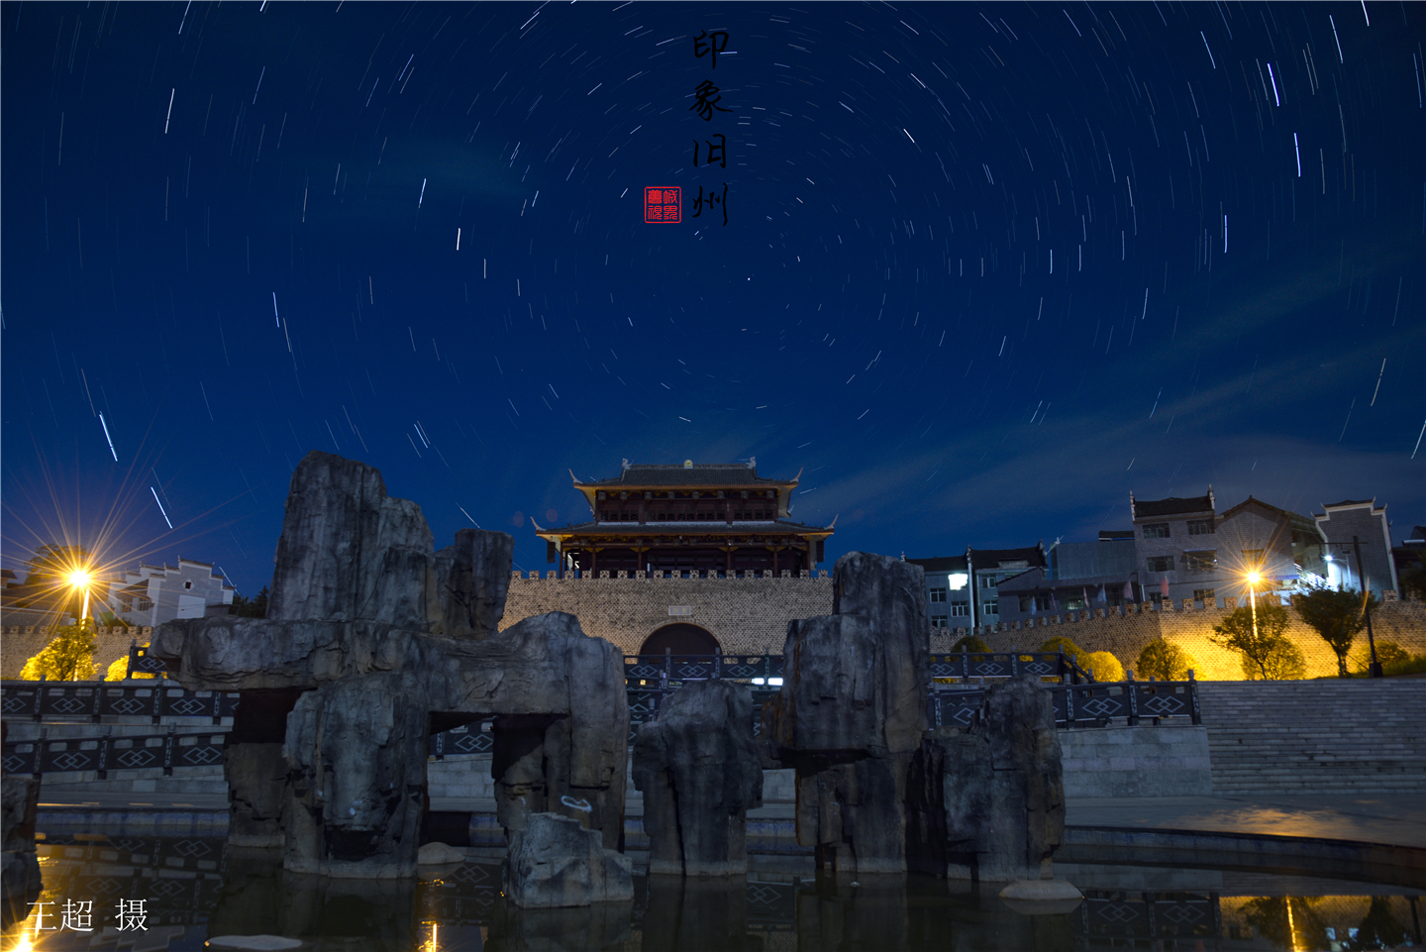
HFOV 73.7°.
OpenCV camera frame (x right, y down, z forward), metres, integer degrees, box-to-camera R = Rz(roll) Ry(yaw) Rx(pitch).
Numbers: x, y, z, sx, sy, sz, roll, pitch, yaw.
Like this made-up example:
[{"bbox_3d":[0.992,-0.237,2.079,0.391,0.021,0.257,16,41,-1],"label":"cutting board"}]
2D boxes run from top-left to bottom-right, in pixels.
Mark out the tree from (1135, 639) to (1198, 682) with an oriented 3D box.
[{"bbox_3d":[22.994,9.670,48.082,2.800,2.800,2.700,0,-14,0],"label":"tree"}]

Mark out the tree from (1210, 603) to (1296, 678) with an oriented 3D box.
[{"bbox_3d":[24.432,7.723,42.905,3.500,3.900,3.400,0,-14,0],"label":"tree"}]

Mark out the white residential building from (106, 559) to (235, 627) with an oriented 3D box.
[{"bbox_3d":[-41.655,10.416,72.691,6.000,8.000,8.000,-4,-15,15],"label":"white residential building"}]

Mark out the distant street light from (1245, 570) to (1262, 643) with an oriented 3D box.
[{"bbox_3d":[27.429,7.792,48.058,0.600,6.200,0.600,0,-14,0],"label":"distant street light"}]

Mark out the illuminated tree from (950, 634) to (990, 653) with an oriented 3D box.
[{"bbox_3d":[14.920,11.061,54.977,2.900,3.600,2.800,0,-14,0],"label":"illuminated tree"}]

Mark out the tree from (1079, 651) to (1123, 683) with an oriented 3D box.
[{"bbox_3d":[20.654,10.479,50.461,2.400,2.500,2.300,0,-14,0],"label":"tree"}]

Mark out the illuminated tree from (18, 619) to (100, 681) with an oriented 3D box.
[{"bbox_3d":[-33.141,9.149,48.184,3.800,3.700,3.600,0,-14,0],"label":"illuminated tree"}]

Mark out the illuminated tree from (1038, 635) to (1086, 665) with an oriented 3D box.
[{"bbox_3d":[19.537,10.655,53.005,2.900,3.400,2.800,0,-14,0],"label":"illuminated tree"}]

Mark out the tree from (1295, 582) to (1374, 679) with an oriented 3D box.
[{"bbox_3d":[25.882,6.432,39.623,3.300,4.200,3.200,0,-14,0],"label":"tree"}]

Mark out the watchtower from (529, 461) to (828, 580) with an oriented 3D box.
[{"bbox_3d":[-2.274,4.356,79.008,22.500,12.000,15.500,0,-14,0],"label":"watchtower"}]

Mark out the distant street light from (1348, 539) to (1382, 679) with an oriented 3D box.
[{"bbox_3d":[24.653,5.004,35.871,0.700,5.600,0.600,0,-14,0],"label":"distant street light"}]

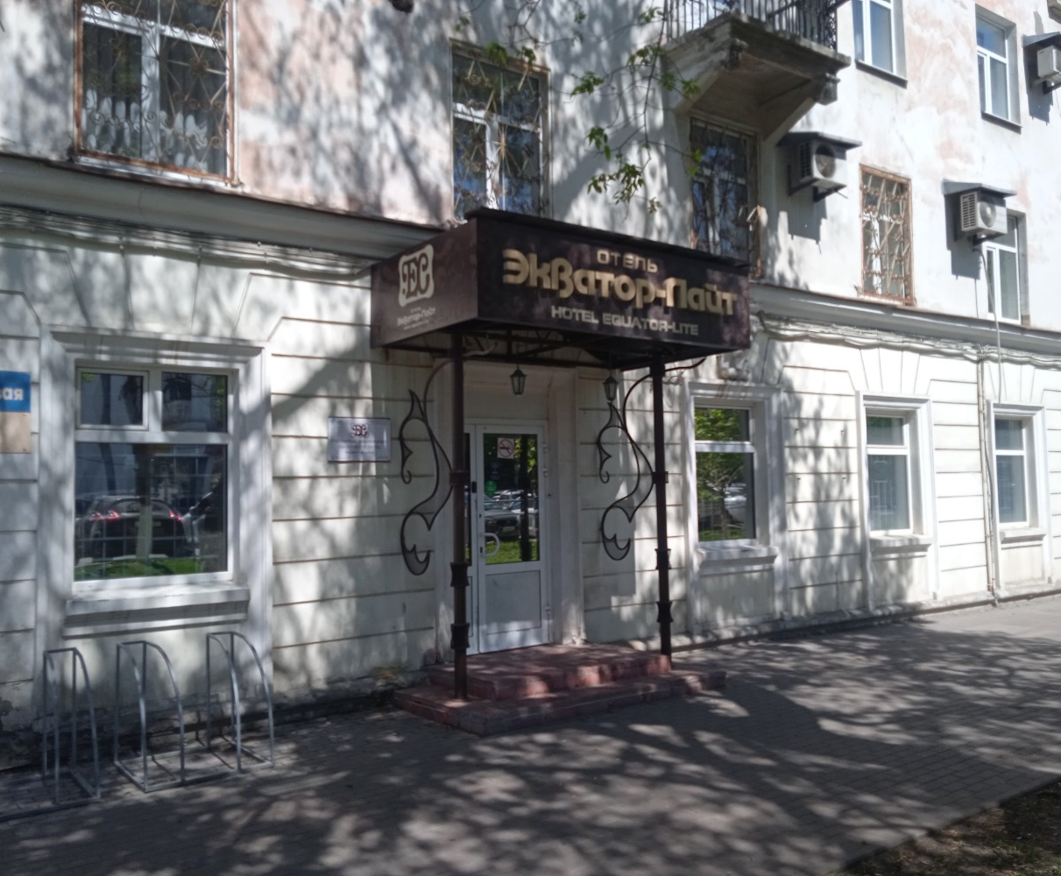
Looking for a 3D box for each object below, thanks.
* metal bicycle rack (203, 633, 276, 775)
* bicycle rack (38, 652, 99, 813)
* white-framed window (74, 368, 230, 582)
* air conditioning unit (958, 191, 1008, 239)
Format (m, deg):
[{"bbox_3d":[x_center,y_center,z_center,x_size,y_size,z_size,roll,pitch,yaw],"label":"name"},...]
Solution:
[{"bbox_3d":[-2.034,1.802,6.543,0.220,0.791,0.837,1,-5,-35],"label":"metal bicycle rack"},{"bbox_3d":[-2.903,1.784,5.931,0.215,0.791,0.837,1,-5,-35],"label":"bicycle rack"},{"bbox_3d":[-2.961,0.296,7.481,1.186,1.660,0.099,1,-5,-35],"label":"white-framed window"},{"bbox_3d":[6.727,-3.316,14.029,0.803,0.541,0.249,1,-5,-35],"label":"air conditioning unit"}]

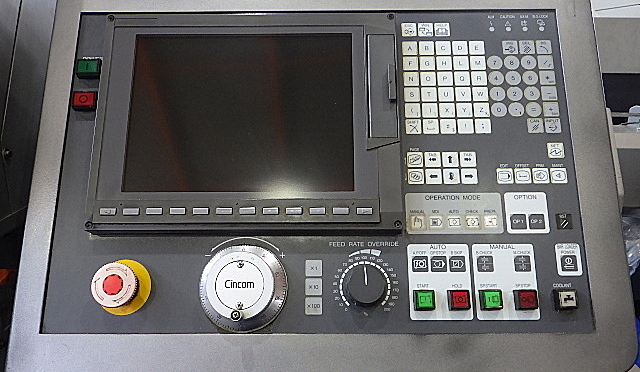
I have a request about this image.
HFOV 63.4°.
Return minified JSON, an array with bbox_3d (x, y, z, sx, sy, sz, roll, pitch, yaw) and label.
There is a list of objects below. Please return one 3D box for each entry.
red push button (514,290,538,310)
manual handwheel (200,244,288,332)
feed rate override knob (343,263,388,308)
[{"bbox_3d":[0.184,0.102,0.464,0.017,0.017,0.012,0,-14,1],"label":"red push button"},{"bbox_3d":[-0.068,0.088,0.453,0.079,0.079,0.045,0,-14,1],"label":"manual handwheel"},{"bbox_3d":[0.040,0.090,0.465,0.037,0.037,0.018,0,-14,1],"label":"feed rate override knob"}]

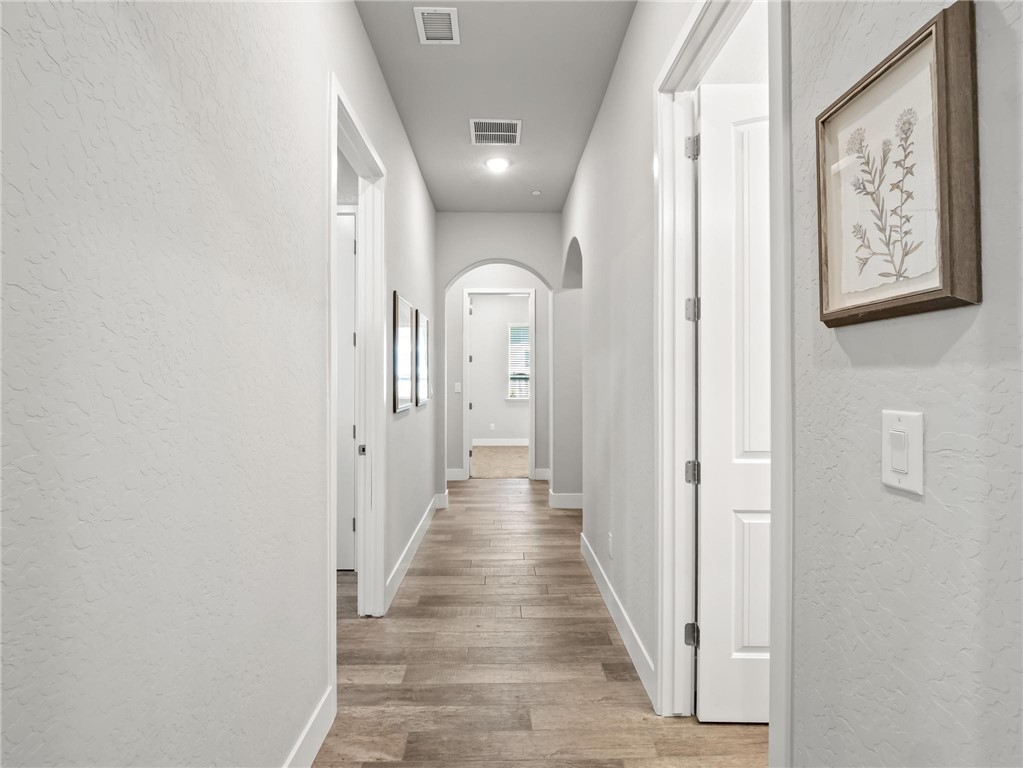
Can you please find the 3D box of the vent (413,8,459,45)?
[{"bbox_3d":[-0.358,-1.752,2.320,0.204,0.020,0.238,0,0,-1],"label":"vent"}]

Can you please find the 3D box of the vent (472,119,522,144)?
[{"bbox_3d":[-0.106,-1.752,3.303,0.348,0.020,0.345,0,0,-1],"label":"vent"}]

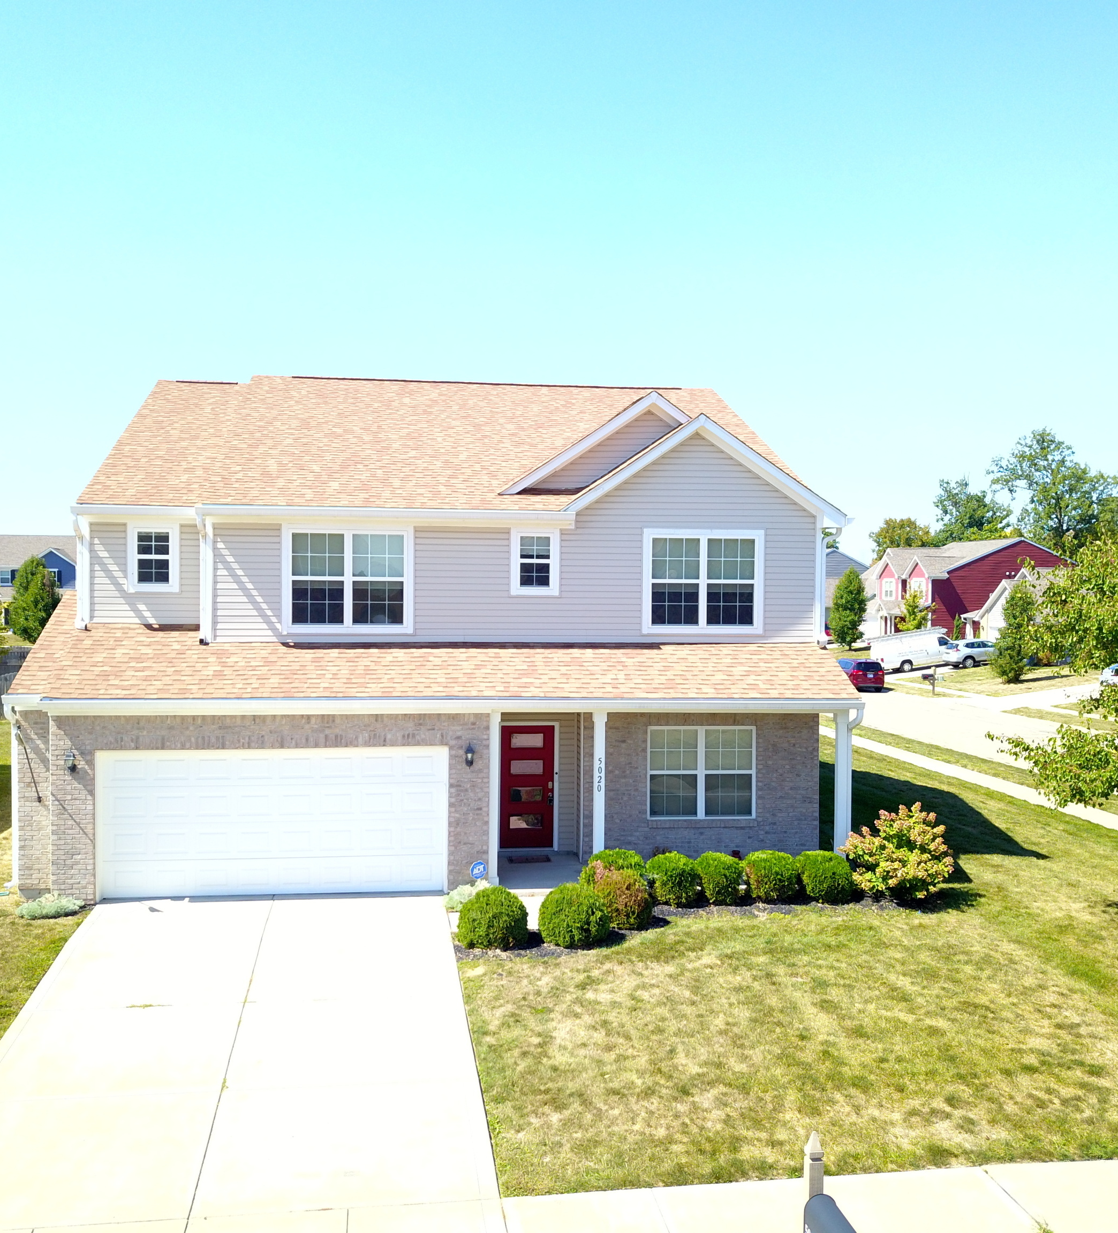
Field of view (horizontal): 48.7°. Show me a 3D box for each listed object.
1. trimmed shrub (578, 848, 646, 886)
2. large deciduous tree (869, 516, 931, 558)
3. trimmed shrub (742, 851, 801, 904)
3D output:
[{"bbox_3d":[0.770,3.770,18.050,0.970,0.800,0.930,0,2,-7],"label":"trimmed shrub"},{"bbox_3d":[36.598,-4.762,131.964,7.500,11.750,7.500,0,2,-7],"label":"large deciduous tree"},{"bbox_3d":[3.076,3.744,17.817,0.820,0.760,0.820,0,2,-8],"label":"trimmed shrub"}]

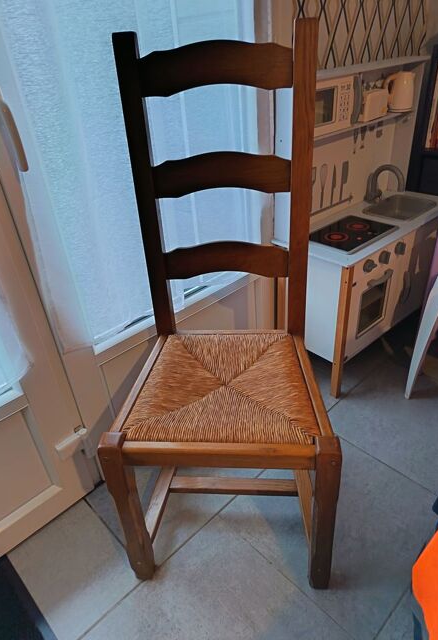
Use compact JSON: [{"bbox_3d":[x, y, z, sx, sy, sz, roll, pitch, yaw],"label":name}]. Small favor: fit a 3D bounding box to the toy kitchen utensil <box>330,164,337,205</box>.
[{"bbox_3d":[0.386,-0.453,1.501,0.022,0.137,0.010,-28,40,-32],"label":"toy kitchen utensil"}]

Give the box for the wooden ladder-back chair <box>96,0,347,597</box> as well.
[{"bbox_3d":[0.010,0.025,0.958,0.460,1.112,0.497,-1,33,7],"label":"wooden ladder-back chair"}]

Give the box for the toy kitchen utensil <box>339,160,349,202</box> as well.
[{"bbox_3d":[0.430,-0.477,1.532,0.034,0.137,0.010,-28,40,-32],"label":"toy kitchen utensil"}]

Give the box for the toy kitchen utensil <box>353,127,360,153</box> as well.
[{"bbox_3d":[0.454,-0.596,1.472,0.025,0.080,0.010,-28,40,-32],"label":"toy kitchen utensil"}]

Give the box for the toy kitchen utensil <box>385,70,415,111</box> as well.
[{"bbox_3d":[0.604,-0.760,1.477,0.103,0.122,0.068,-15,34,-15],"label":"toy kitchen utensil"}]

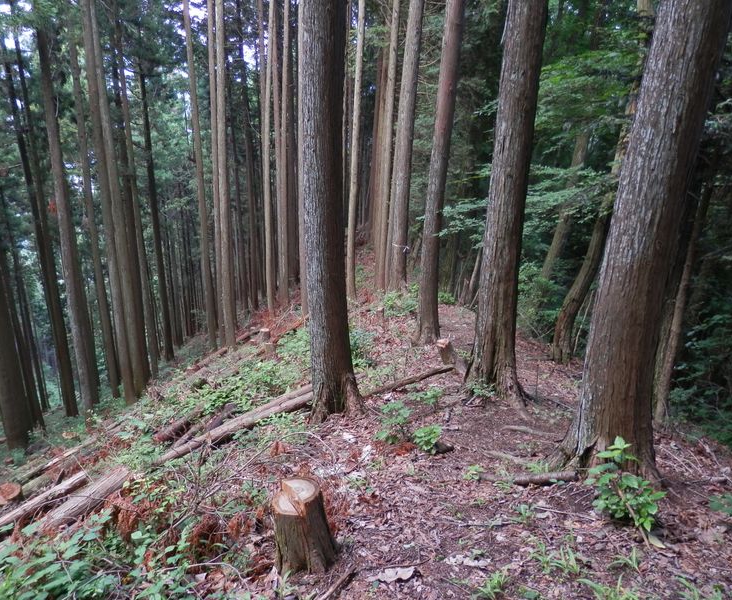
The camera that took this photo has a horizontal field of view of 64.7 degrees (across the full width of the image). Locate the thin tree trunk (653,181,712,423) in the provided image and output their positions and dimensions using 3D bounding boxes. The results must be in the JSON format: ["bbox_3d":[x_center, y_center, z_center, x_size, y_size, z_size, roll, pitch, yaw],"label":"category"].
[{"bbox_3d":[2.411,0.081,4.410,0.110,1.930,0.110,0,21,0],"label":"thin tree trunk"}]

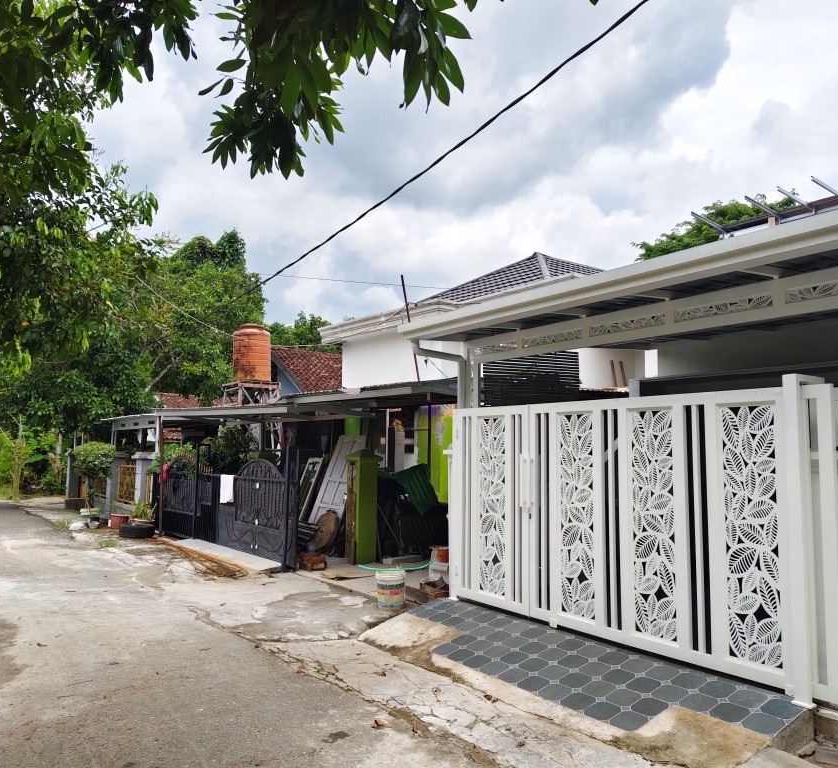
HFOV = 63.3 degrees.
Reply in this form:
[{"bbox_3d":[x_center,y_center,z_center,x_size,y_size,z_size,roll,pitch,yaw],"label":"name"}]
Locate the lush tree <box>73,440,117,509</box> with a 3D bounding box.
[{"bbox_3d":[-6.656,1.862,14.000,0.870,1.360,0.870,5,-7,-36],"label":"lush tree"}]

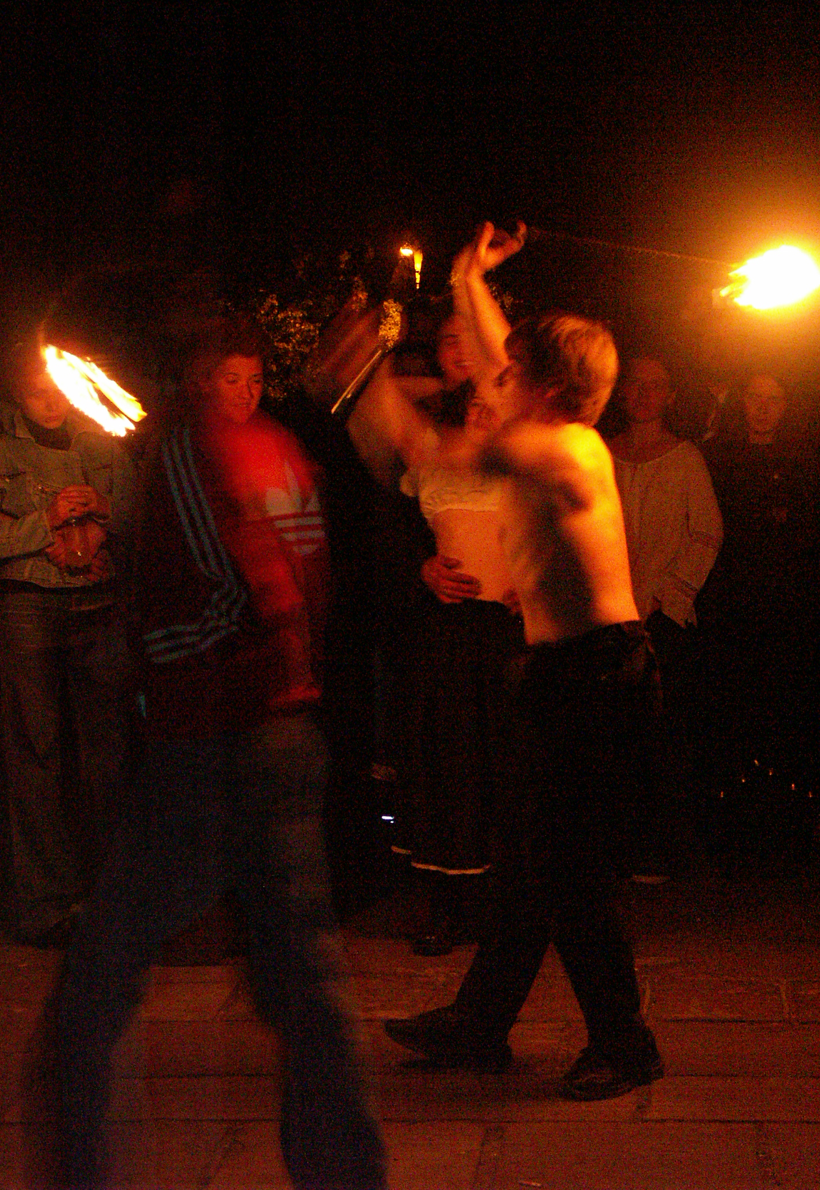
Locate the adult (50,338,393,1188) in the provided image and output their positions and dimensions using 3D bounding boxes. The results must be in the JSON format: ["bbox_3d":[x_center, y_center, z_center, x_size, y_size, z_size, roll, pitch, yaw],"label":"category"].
[{"bbox_3d":[-0.344,0.303,4.870,0.600,1.690,0.500,1,3,15],"label":"adult"}]

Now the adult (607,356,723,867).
[{"bbox_3d":[0.802,0.078,9.064,0.520,1.740,0.320,1,3,14],"label":"adult"}]

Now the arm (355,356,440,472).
[{"bbox_3d":[-0.033,-0.517,7.684,0.250,0.330,0.240,1,3,12],"label":"arm"}]

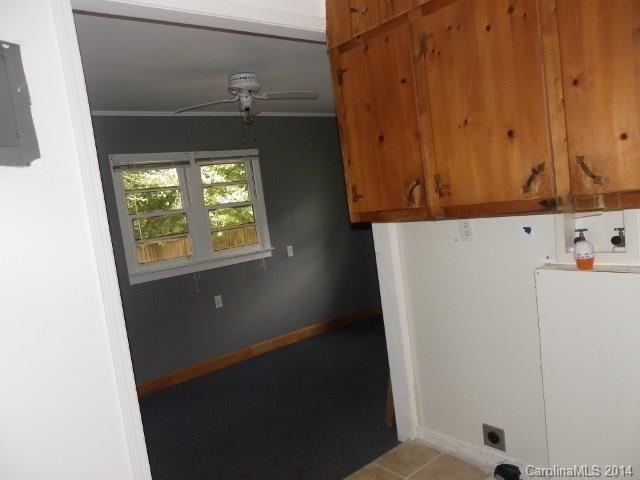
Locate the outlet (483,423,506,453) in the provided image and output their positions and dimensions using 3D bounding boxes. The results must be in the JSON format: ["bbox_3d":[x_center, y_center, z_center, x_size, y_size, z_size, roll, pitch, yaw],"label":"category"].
[{"bbox_3d":[0.869,0.985,2.392,0.012,0.115,0.115,-11,7,-38],"label":"outlet"}]

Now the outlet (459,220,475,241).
[{"bbox_3d":[0.712,-0.050,2.331,0.010,0.115,0.072,-11,7,-38],"label":"outlet"}]

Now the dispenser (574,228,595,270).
[{"bbox_3d":[1.011,0.034,1.843,0.065,0.157,0.047,-2,7,42],"label":"dispenser"}]

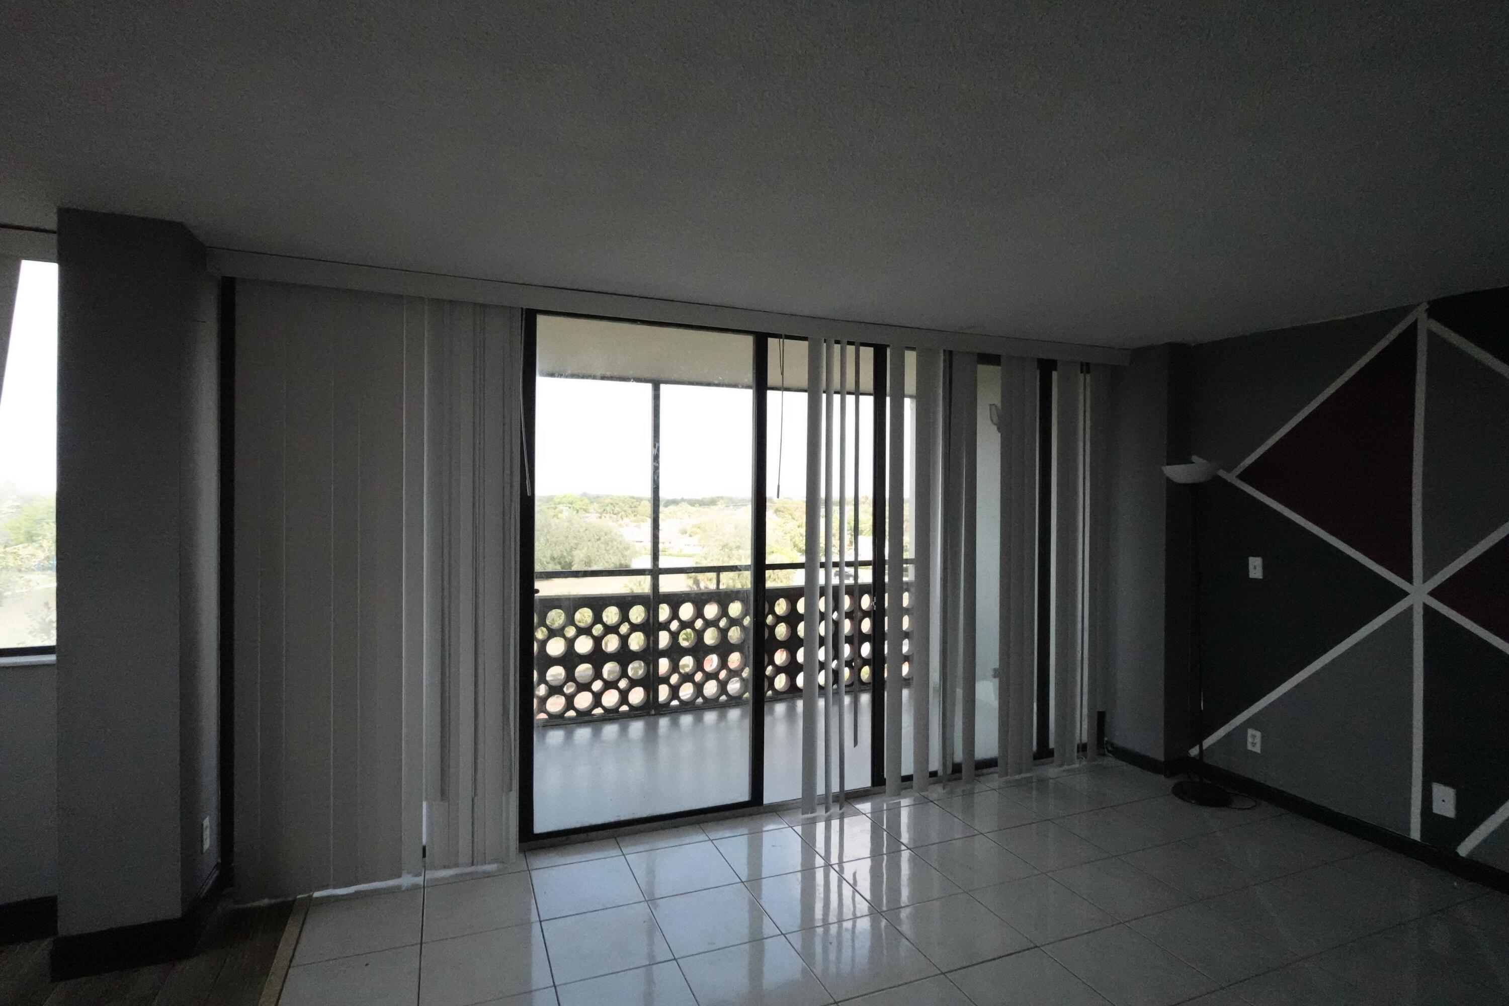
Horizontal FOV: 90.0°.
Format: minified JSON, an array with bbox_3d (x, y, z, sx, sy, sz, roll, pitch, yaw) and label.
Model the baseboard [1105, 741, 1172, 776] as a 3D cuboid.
[{"bbox_3d":[2.326,1.552,4.600,0.025,0.087,0.460,0,0,-22],"label":"baseboard"}]

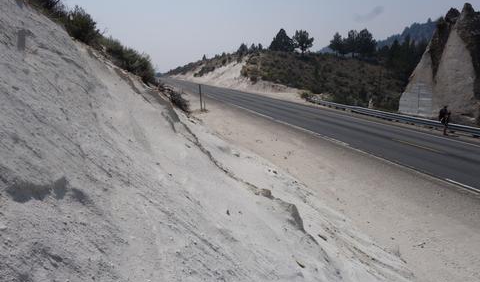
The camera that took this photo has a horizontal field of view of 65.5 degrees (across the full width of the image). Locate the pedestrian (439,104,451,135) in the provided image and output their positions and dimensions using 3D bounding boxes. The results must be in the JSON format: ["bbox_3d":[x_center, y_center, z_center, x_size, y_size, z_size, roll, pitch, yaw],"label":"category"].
[{"bbox_3d":[12.667,-1.250,23.100,0.550,1.800,0.550,-7,12,-28],"label":"pedestrian"}]

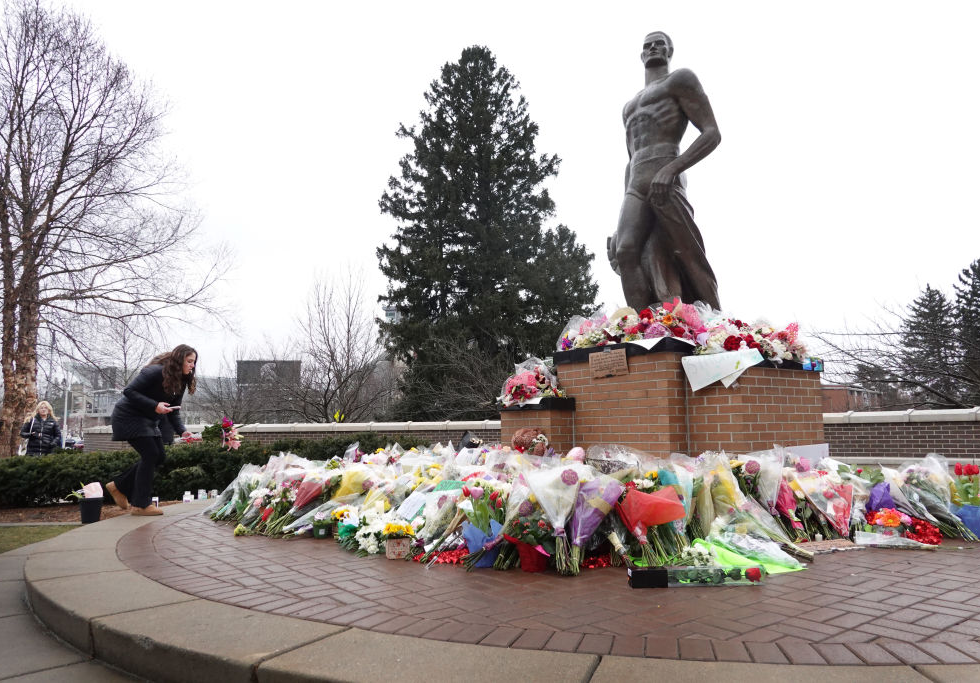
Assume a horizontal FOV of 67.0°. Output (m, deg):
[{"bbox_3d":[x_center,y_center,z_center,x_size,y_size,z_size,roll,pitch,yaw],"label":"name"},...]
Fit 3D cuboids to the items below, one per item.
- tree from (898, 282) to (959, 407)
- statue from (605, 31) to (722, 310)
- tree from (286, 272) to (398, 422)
[{"bbox_3d":[25.987,1.480,43.120,4.200,9.767,4.200,-4,-8,31],"label":"tree"},{"bbox_3d":[1.596,-1.422,6.747,0.920,3.002,1.000,5,-9,-38],"label":"statue"},{"bbox_3d":[-4.054,0.845,20.044,3.100,5.531,3.000,1,-7,-11],"label":"tree"}]

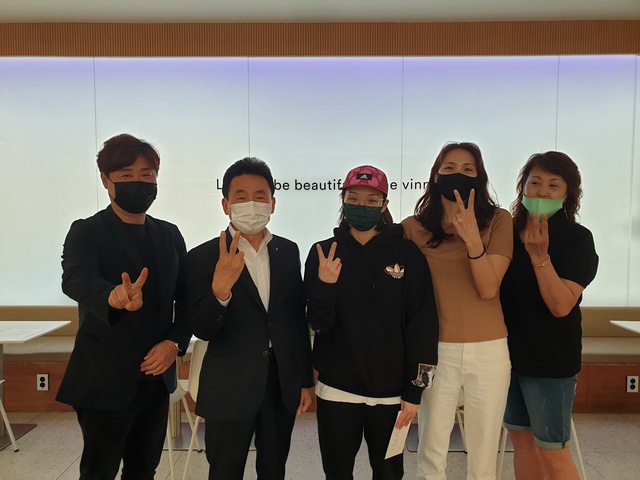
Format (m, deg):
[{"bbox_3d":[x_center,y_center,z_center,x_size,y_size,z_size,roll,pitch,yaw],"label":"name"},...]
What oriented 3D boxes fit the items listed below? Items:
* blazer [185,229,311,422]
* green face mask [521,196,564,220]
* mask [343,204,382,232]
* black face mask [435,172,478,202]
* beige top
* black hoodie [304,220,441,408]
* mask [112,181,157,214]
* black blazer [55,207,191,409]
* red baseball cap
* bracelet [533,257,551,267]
[{"bbox_3d":[-0.239,0.292,1.680,0.460,0.670,0.340,-1,4,-20],"label":"blazer"},{"bbox_3d":[0.785,-0.114,1.680,0.145,0.095,0.085,9,8,34],"label":"green face mask"},{"bbox_3d":[0.144,-0.073,1.630,0.140,0.100,0.085,4,4,11],"label":"mask"},{"bbox_3d":[0.475,-0.180,1.660,0.145,0.105,0.085,5,5,17],"label":"black face mask"},{"bbox_3d":[0.503,0.130,1.760,0.410,0.480,0.250,2,4,24],"label":"beige top"},{"bbox_3d":[0.182,0.256,1.700,0.470,0.620,0.310,1,4,10],"label":"black hoodie"},{"bbox_3d":[-0.613,-0.140,1.580,0.145,0.115,0.090,-2,4,-30],"label":"mask"},{"bbox_3d":[-0.655,0.224,1.620,0.480,0.680,0.380,-2,4,-24],"label":"black blazer"},{"bbox_3d":[0.155,-0.211,1.680,0.165,0.115,0.245,6,10,12],"label":"red baseball cap"},{"bbox_3d":[0.714,0.068,1.550,0.062,0.022,0.050,-16,16,25],"label":"bracelet"}]

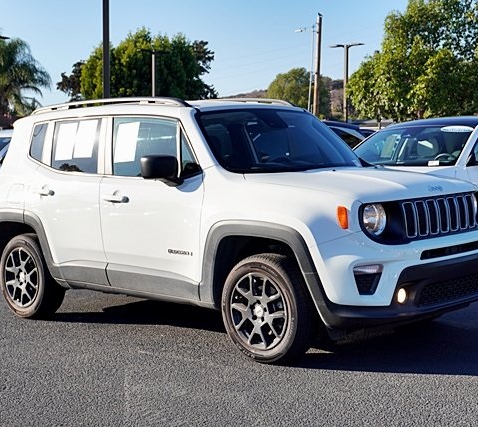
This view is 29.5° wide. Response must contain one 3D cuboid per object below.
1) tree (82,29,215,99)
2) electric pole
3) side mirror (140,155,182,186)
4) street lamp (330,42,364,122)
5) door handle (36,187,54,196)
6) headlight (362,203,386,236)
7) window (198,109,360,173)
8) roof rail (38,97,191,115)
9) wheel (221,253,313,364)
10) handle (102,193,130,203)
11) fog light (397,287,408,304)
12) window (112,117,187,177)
[{"bbox_3d":[-5.160,-6.392,52.287,7.900,8.450,7.500,0,4,0],"label":"tree"},{"bbox_3d":[4.977,-7.542,57.000,0.380,9.940,0.380,2,0,0],"label":"electric pole"},{"bbox_3d":[-0.524,-0.295,6.178,0.180,0.220,0.240,3,6,42],"label":"side mirror"},{"bbox_3d":[4.920,-4.722,41.212,1.750,5.900,0.300,1,5,28],"label":"street lamp"},{"bbox_3d":[-1.476,-0.164,6.850,0.230,0.050,0.060,2,6,44],"label":"door handle"},{"bbox_3d":[0.760,0.032,5.134,0.120,0.190,0.200,2,6,44],"label":"headlight"},{"bbox_3d":[0.303,-0.545,6.623,1.400,0.650,0.140,-6,-38,-48],"label":"window"},{"bbox_3d":[-0.996,-0.801,6.760,1.900,0.110,0.070,2,6,44],"label":"roof rail"},{"bbox_3d":[0.186,0.566,5.454,0.685,0.675,0.220,2,6,44],"label":"wheel"},{"bbox_3d":[-0.851,-0.102,6.239,0.240,0.050,0.060,2,6,44],"label":"handle"},{"bbox_3d":[0.907,0.464,5.125,0.070,0.090,0.090,2,6,44],"label":"fog light"},{"bbox_3d":[-0.668,-0.475,6.524,0.750,0.450,0.070,3,-7,42],"label":"window"}]

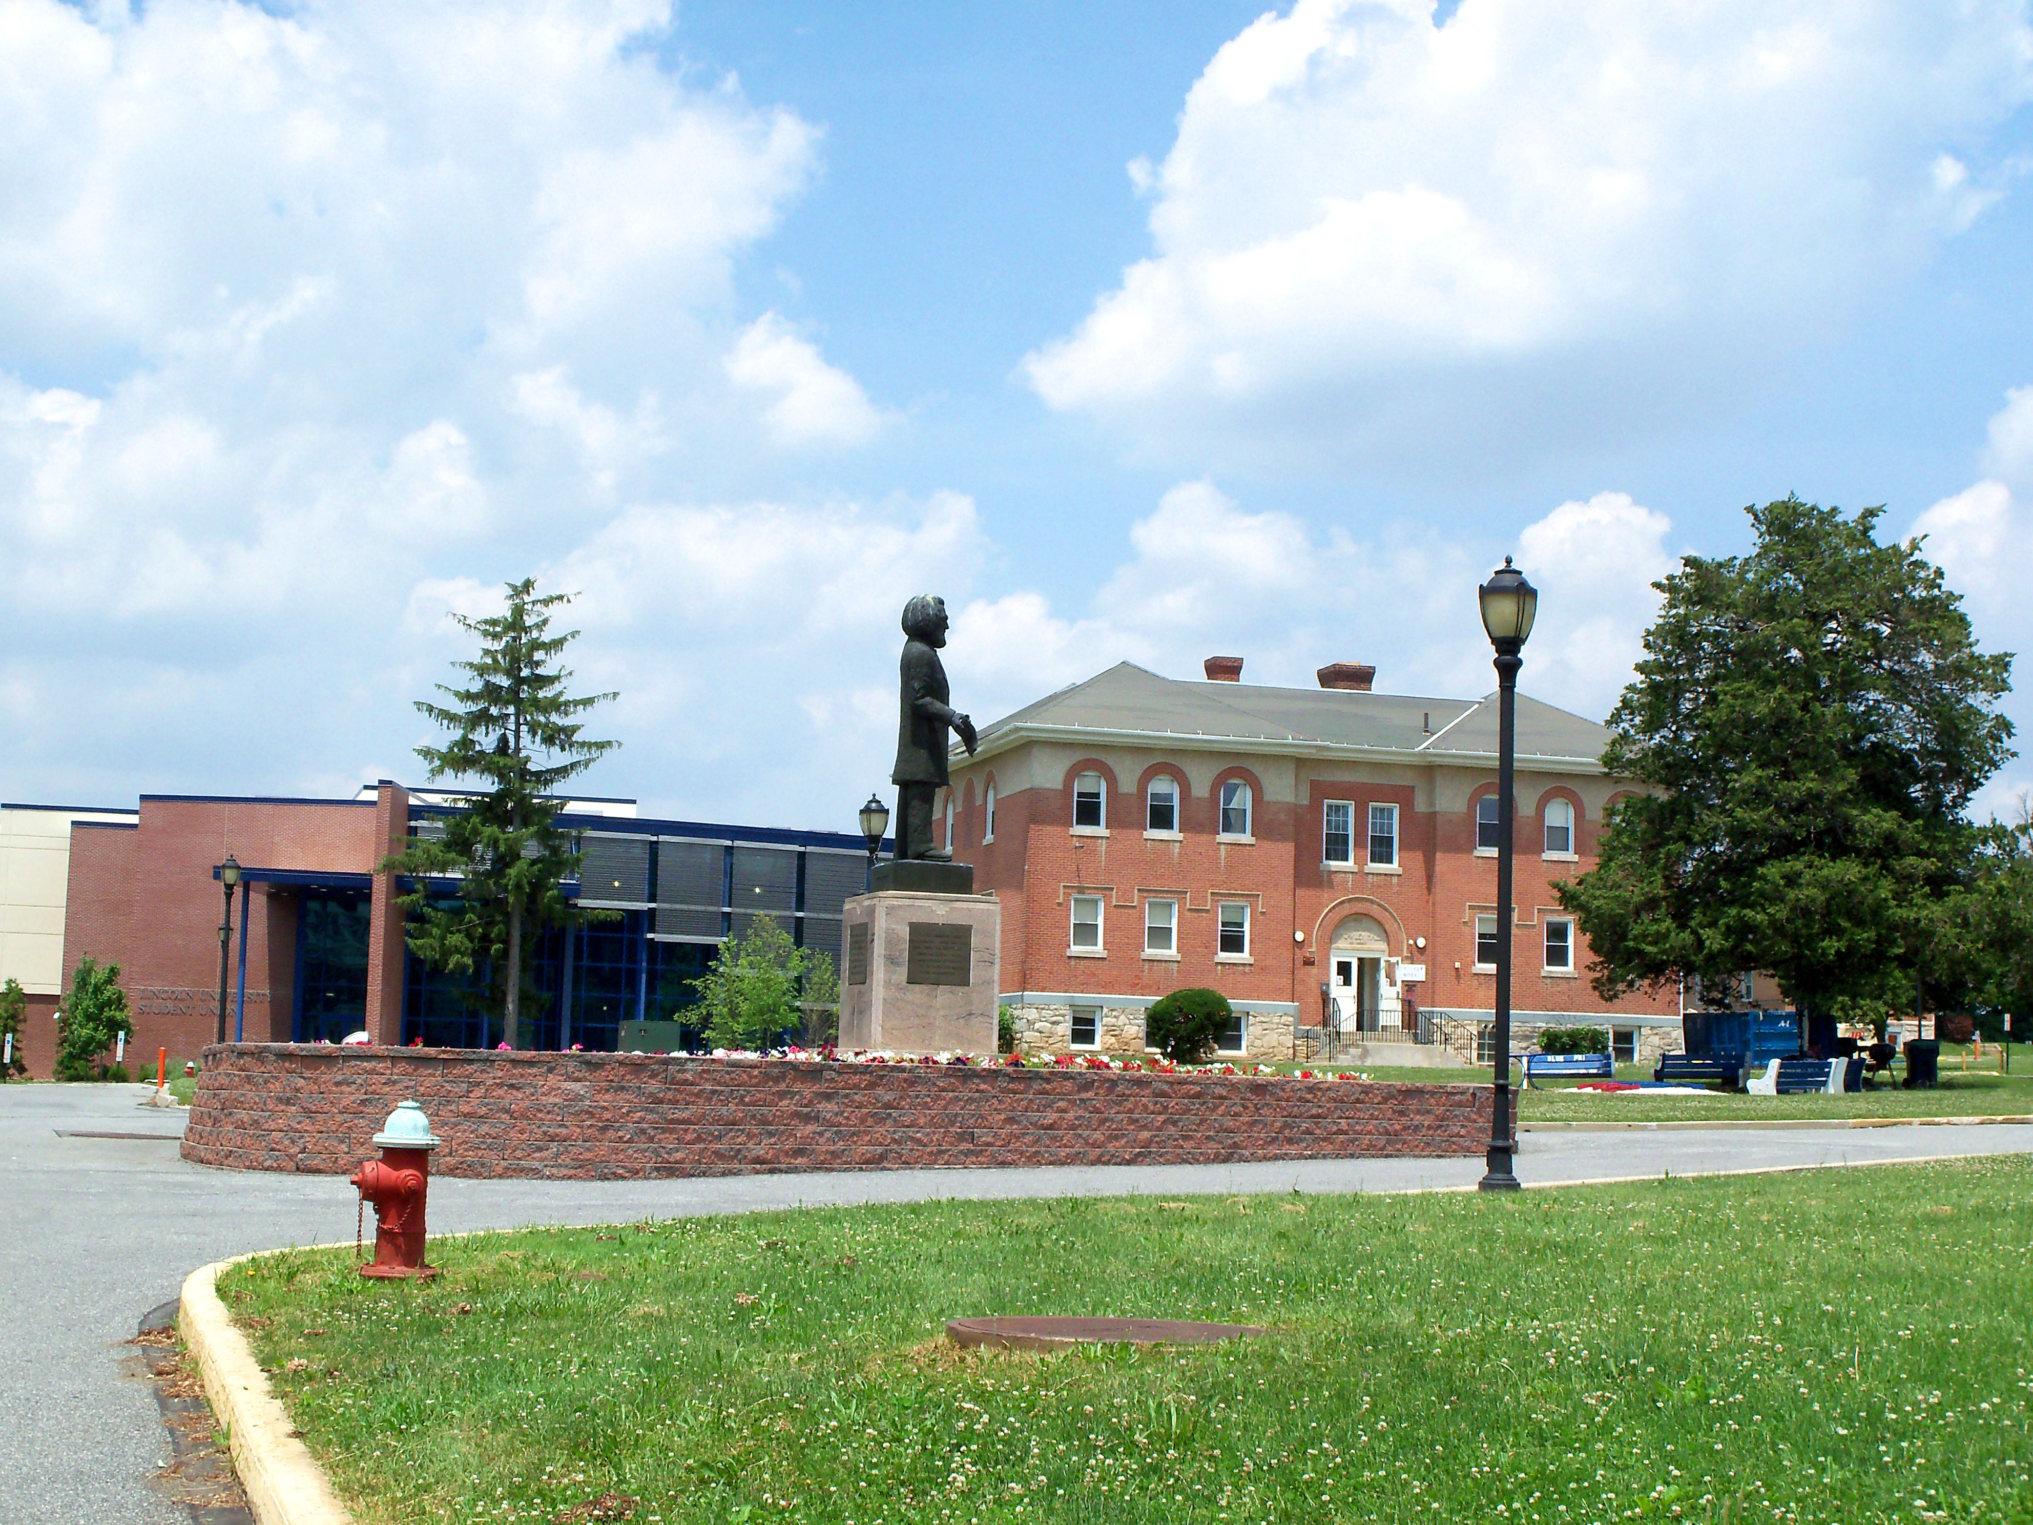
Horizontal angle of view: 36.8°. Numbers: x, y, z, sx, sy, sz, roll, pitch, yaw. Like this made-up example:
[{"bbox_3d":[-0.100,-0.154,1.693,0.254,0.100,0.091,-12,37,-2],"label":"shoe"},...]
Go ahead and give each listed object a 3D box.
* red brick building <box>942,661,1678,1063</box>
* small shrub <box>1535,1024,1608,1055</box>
[{"bbox_3d":[8.175,3.323,94.611,21.640,12.090,14.660,3,-6,-16],"label":"red brick building"},{"bbox_3d":[16.017,8.146,87.994,2.060,1.150,1.500,3,-6,-16],"label":"small shrub"}]

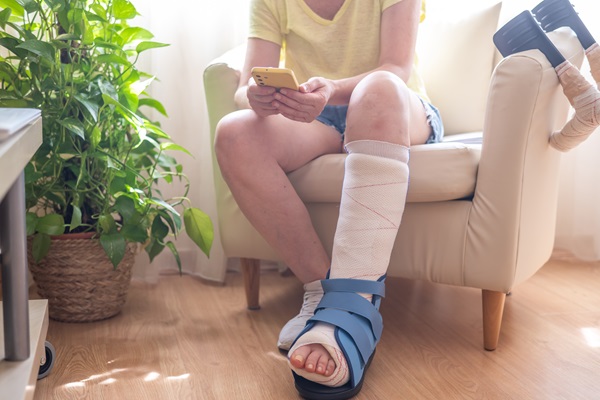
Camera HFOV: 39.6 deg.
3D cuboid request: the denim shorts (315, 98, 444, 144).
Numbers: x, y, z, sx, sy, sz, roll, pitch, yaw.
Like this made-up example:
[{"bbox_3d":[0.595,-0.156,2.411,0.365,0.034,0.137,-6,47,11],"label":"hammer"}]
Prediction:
[{"bbox_3d":[0.137,-0.238,1.946,0.385,0.205,0.300,3,9,18],"label":"denim shorts"}]

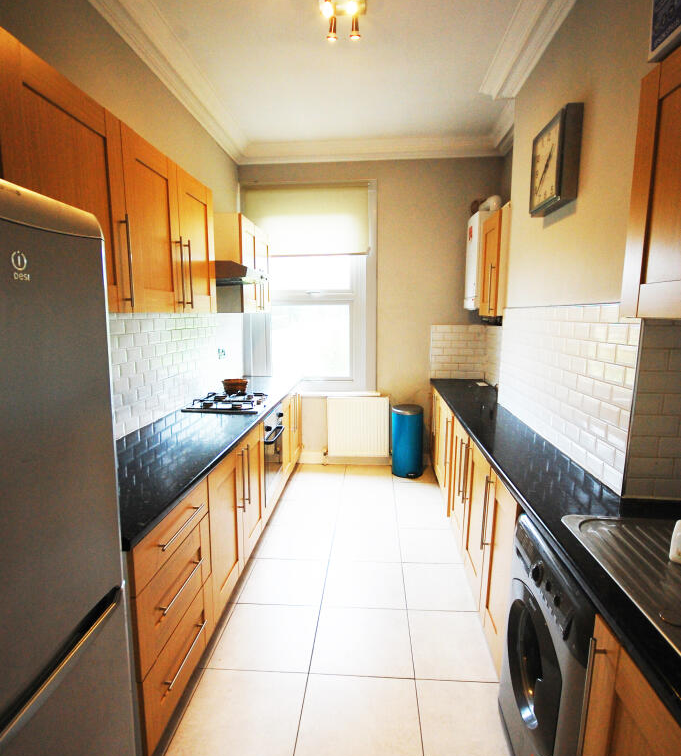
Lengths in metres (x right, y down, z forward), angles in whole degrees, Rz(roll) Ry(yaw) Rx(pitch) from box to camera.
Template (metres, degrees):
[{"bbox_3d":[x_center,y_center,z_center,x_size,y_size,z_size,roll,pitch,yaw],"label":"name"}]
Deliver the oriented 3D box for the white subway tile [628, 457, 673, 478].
[{"bbox_3d":[1.159,0.339,1.597,0.162,0.079,0.010,1,9,4],"label":"white subway tile"}]

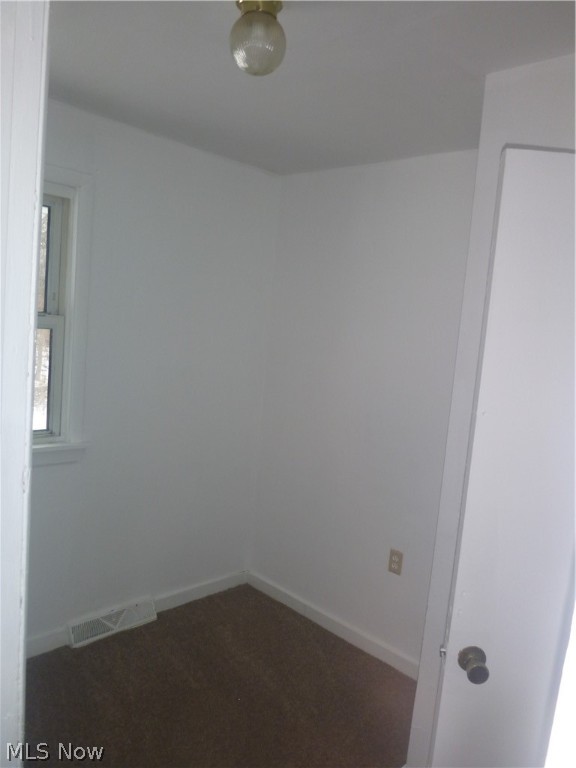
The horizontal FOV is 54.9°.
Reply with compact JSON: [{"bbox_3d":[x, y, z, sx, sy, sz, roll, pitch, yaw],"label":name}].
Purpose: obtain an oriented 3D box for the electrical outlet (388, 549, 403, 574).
[{"bbox_3d":[0.520,0.863,2.677,0.009,0.113,0.069,-1,8,-45],"label":"electrical outlet"}]

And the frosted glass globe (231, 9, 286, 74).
[{"bbox_3d":[-0.081,-0.919,1.510,0.152,0.136,0.152,5,5,0],"label":"frosted glass globe"}]

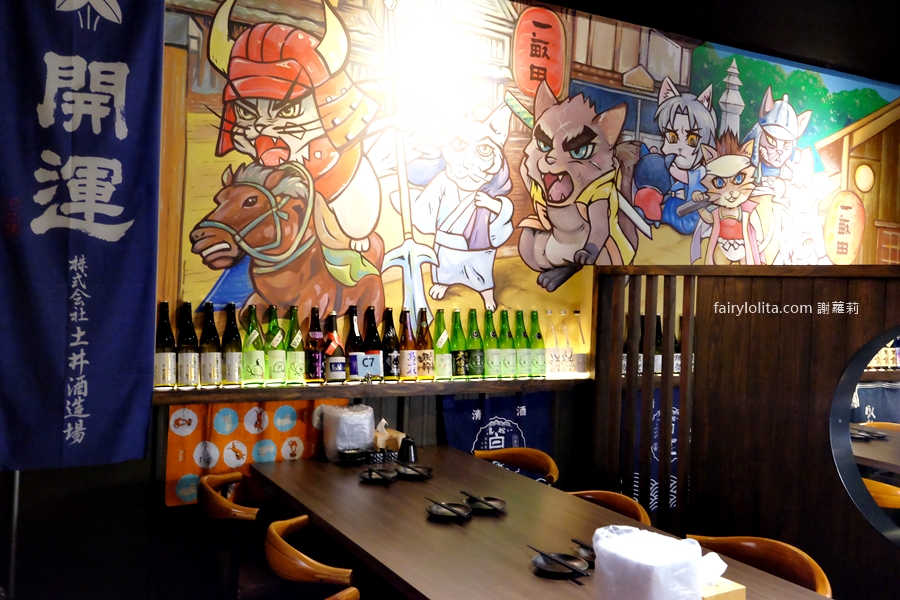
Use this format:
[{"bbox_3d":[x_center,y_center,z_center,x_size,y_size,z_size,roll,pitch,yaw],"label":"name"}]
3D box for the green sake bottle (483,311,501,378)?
[{"bbox_3d":[0.176,0.195,3.393,0.075,0.301,0.075,2,-4,-31],"label":"green sake bottle"}]

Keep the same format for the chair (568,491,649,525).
[{"bbox_3d":[0.286,0.999,2.448,0.520,0.760,0.540,2,1,-31],"label":"chair"}]

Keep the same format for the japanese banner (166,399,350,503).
[{"bbox_3d":[-0.737,0.583,3.043,0.706,0.389,0.020,1,3,-27],"label":"japanese banner"}]

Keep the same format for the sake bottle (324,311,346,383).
[{"bbox_3d":[-0.461,0.191,3.126,0.079,0.293,0.079,1,-7,-27],"label":"sake bottle"}]

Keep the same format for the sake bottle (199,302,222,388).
[{"bbox_3d":[-0.895,0.167,2.902,0.074,0.319,0.074,1,-7,-27],"label":"sake bottle"}]

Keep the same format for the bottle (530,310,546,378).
[{"bbox_3d":[0.405,0.204,3.568,0.073,0.308,0.073,-2,-7,0],"label":"bottle"}]

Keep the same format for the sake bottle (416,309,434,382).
[{"bbox_3d":[-0.105,0.186,3.221,0.075,0.302,0.075,0,-3,0],"label":"sake bottle"}]

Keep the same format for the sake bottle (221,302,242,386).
[{"bbox_3d":[-0.792,0.162,2.823,0.075,0.307,0.075,2,-4,-31],"label":"sake bottle"}]

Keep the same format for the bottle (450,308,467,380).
[{"bbox_3d":[0.033,0.190,3.303,0.075,0.303,0.075,0,-3,0],"label":"bottle"}]

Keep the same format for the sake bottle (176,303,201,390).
[{"bbox_3d":[-0.926,0.156,2.741,0.078,0.298,0.078,2,-8,-31],"label":"sake bottle"}]

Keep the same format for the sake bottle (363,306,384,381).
[{"bbox_3d":[-0.309,0.176,3.109,0.078,0.299,0.078,-2,-7,0],"label":"sake bottle"}]

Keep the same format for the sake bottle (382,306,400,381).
[{"bbox_3d":[-0.245,0.187,3.243,0.073,0.308,0.073,-2,-7,0],"label":"sake bottle"}]

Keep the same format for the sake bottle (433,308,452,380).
[{"bbox_3d":[-0.035,0.189,3.261,0.075,0.300,0.075,0,-3,0],"label":"sake bottle"}]

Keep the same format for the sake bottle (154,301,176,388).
[{"bbox_3d":[-0.995,0.157,2.715,0.075,0.303,0.075,2,-4,-31],"label":"sake bottle"}]

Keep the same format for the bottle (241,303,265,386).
[{"bbox_3d":[-0.724,0.164,2.861,0.078,0.295,0.078,2,-8,-31],"label":"bottle"}]

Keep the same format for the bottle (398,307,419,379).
[{"bbox_3d":[-0.171,0.182,3.191,0.078,0.296,0.078,-2,-7,0],"label":"bottle"}]

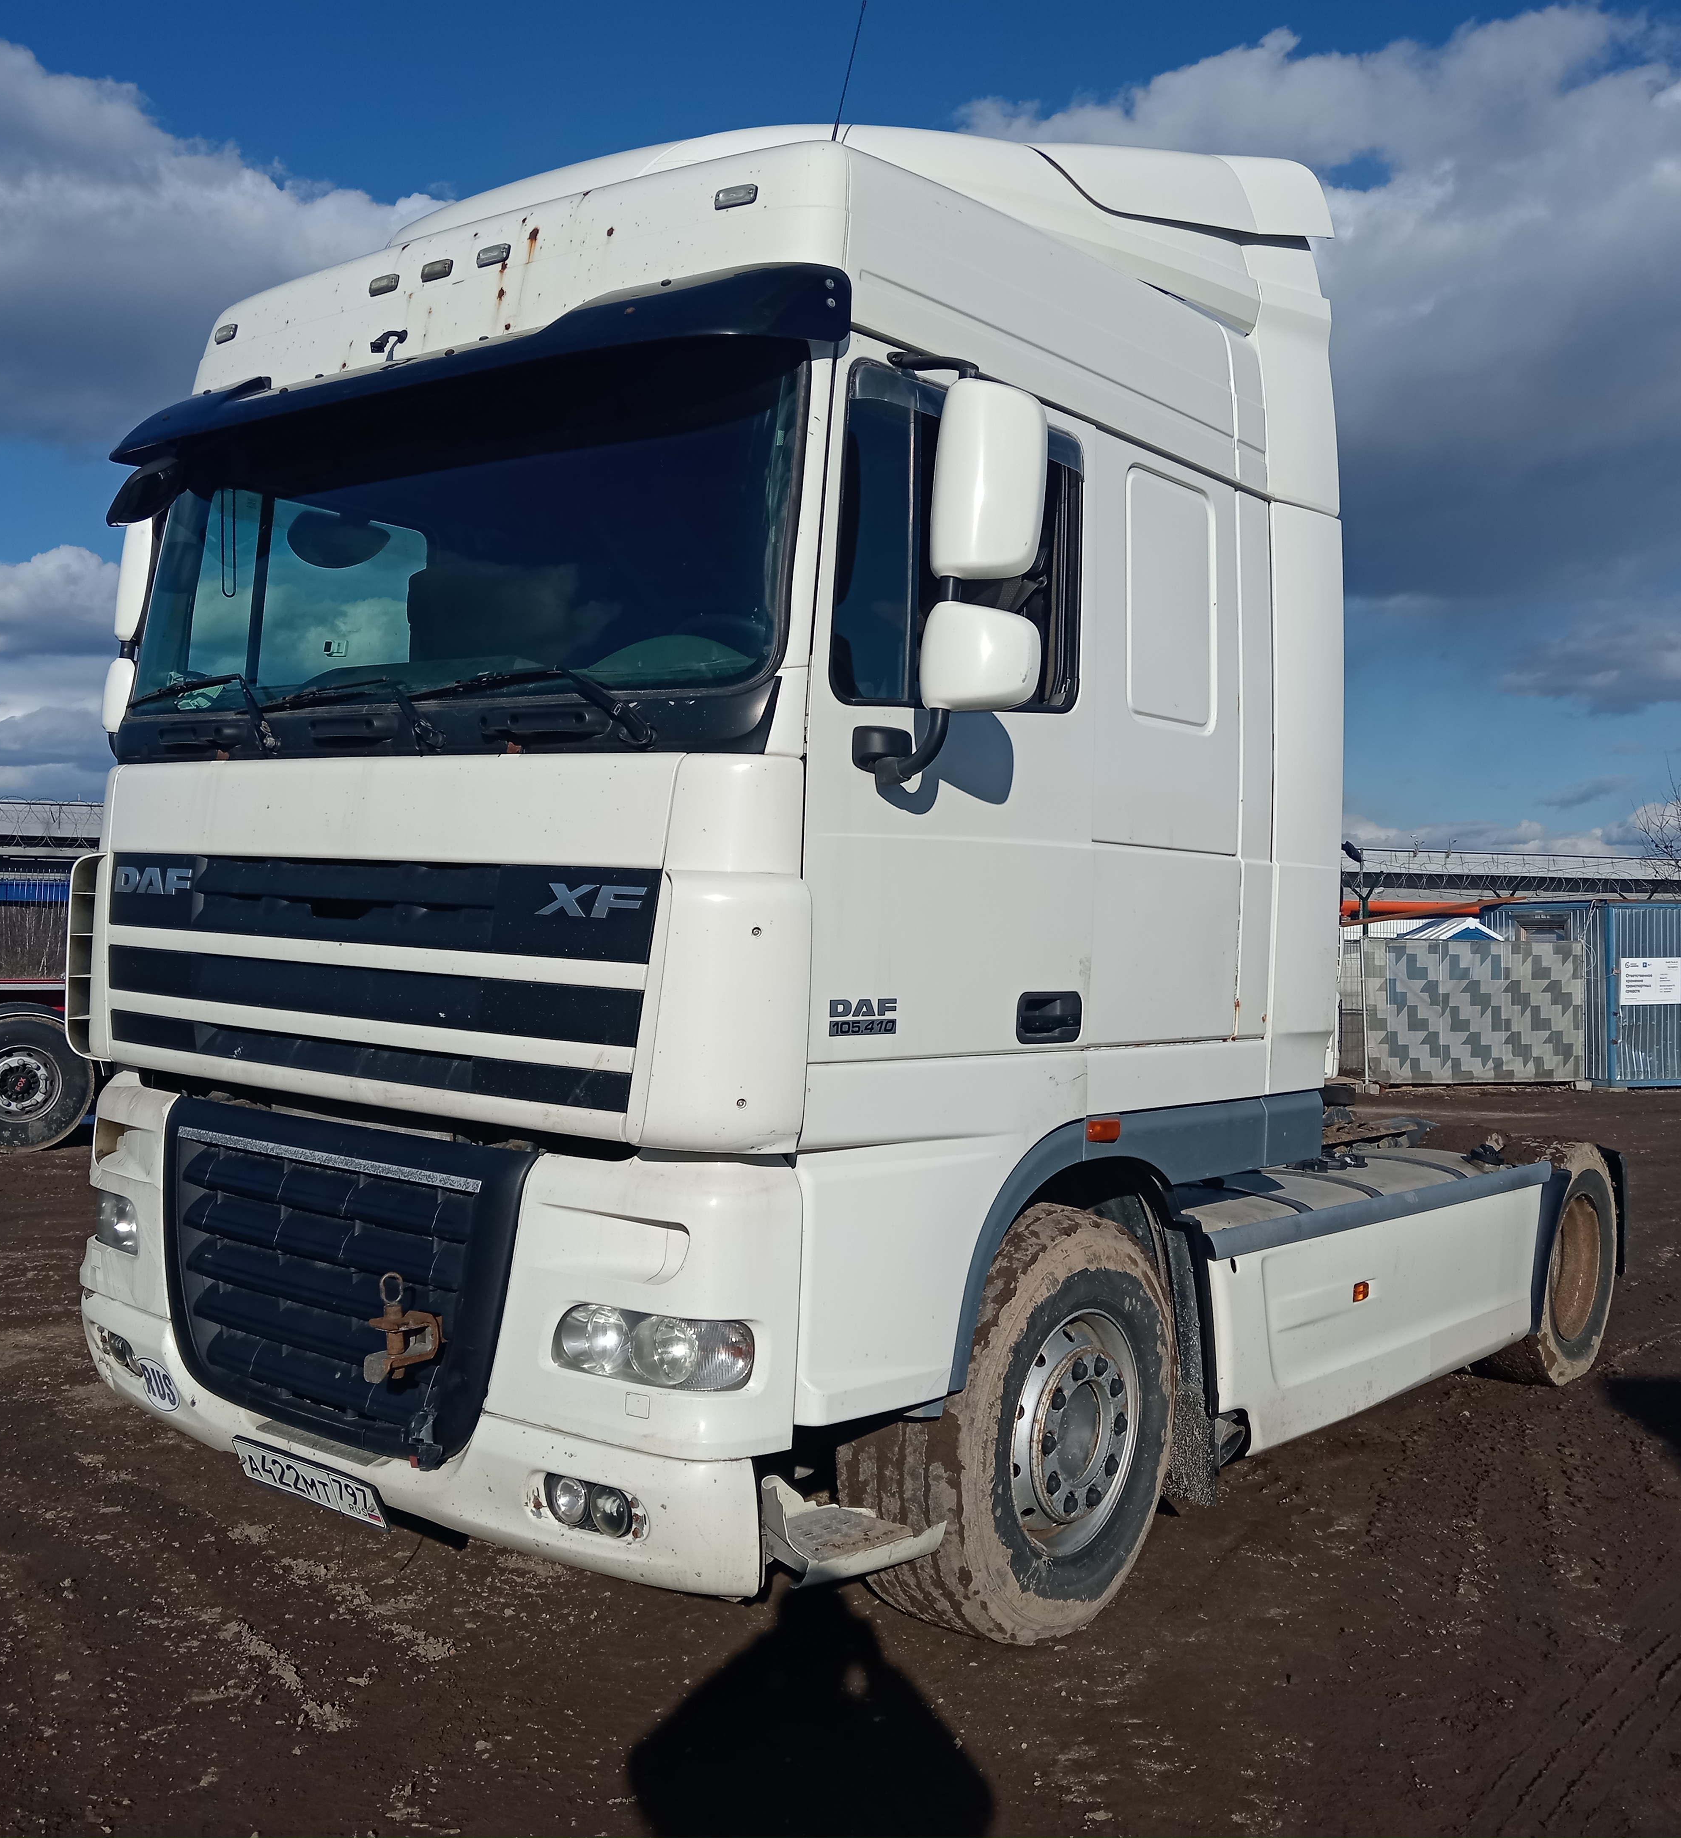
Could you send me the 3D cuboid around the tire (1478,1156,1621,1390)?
[{"bbox_3d":[2.855,1.402,7.819,0.310,1.000,1.000,2,0,39],"label":"tire"}]

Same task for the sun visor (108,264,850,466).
[{"bbox_3d":[-0.979,-1.272,4.465,2.320,0.230,0.370,3,0,39],"label":"sun visor"}]

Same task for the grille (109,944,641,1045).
[{"bbox_3d":[-1.153,0.162,4.327,1.930,0.112,0.080,3,0,39],"label":"grille"}]

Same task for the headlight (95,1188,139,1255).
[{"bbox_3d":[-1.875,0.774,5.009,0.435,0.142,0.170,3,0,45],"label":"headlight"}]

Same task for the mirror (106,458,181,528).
[{"bbox_3d":[-1.870,-1.145,5.136,0.140,0.170,0.200,2,0,-21],"label":"mirror"}]

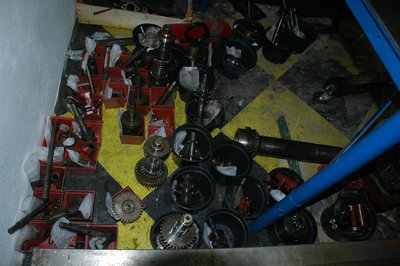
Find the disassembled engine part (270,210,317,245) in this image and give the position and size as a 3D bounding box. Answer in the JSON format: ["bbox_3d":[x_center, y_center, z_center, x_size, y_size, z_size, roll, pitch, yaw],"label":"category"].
[{"bbox_3d":[0.404,0.453,1.395,0.204,0.152,0.204,7,57,-10],"label":"disassembled engine part"}]

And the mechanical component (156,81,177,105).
[{"bbox_3d":[-0.184,-0.226,1.682,0.028,0.152,0.028,33,9,-41],"label":"mechanical component"}]

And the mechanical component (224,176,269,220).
[{"bbox_3d":[0.293,0.489,2.078,0.285,0.250,0.285,4,60,-8],"label":"mechanical component"}]

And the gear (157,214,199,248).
[{"bbox_3d":[-0.118,0.573,1.729,0.220,0.380,0.220,6,59,-10],"label":"gear"}]

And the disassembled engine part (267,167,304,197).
[{"bbox_3d":[0.391,0.286,1.497,0.193,0.152,0.193,7,57,-10],"label":"disassembled engine part"}]

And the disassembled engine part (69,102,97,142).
[{"bbox_3d":[-0.815,-0.069,2.081,0.120,0.426,0.120,0,60,1],"label":"disassembled engine part"}]

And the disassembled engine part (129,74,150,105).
[{"bbox_3d":[-0.321,-0.236,1.595,0.110,0.207,0.110,7,57,-10],"label":"disassembled engine part"}]

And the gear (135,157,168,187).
[{"bbox_3d":[-0.228,0.184,1.442,0.163,0.090,0.163,7,57,-10],"label":"gear"}]

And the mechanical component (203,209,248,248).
[{"bbox_3d":[0.094,0.449,1.312,0.200,0.163,0.200,7,57,-10],"label":"mechanical component"}]

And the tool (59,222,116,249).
[{"bbox_3d":[-0.685,0.606,1.825,0.360,0.120,0.120,24,56,-24],"label":"tool"}]

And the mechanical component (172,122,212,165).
[{"bbox_3d":[-0.049,0.089,1.503,0.207,0.163,0.207,7,57,-10],"label":"mechanical component"}]

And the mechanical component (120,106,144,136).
[{"bbox_3d":[-0.321,-0.057,1.444,0.104,0.279,0.104,7,57,-12],"label":"mechanical component"}]

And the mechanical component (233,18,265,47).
[{"bbox_3d":[0.461,-0.960,2.953,0.300,0.220,0.300,4,60,-8],"label":"mechanical component"}]

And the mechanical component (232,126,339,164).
[{"bbox_3d":[0.787,0.128,2.411,0.983,0.190,0.190,10,59,-4],"label":"mechanical component"}]

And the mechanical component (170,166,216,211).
[{"bbox_3d":[-0.045,0.284,1.381,0.210,0.163,0.210,7,57,-10],"label":"mechanical component"}]

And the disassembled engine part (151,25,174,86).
[{"bbox_3d":[-0.305,-0.569,2.391,0.170,0.580,0.170,6,59,-11],"label":"disassembled engine part"}]

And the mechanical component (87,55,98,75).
[{"bbox_3d":[-0.603,-0.378,1.675,0.066,0.103,0.066,7,57,-10],"label":"mechanical component"}]

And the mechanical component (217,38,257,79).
[{"bbox_3d":[0.207,-0.449,1.919,0.269,0.145,0.269,7,57,-10],"label":"mechanical component"}]

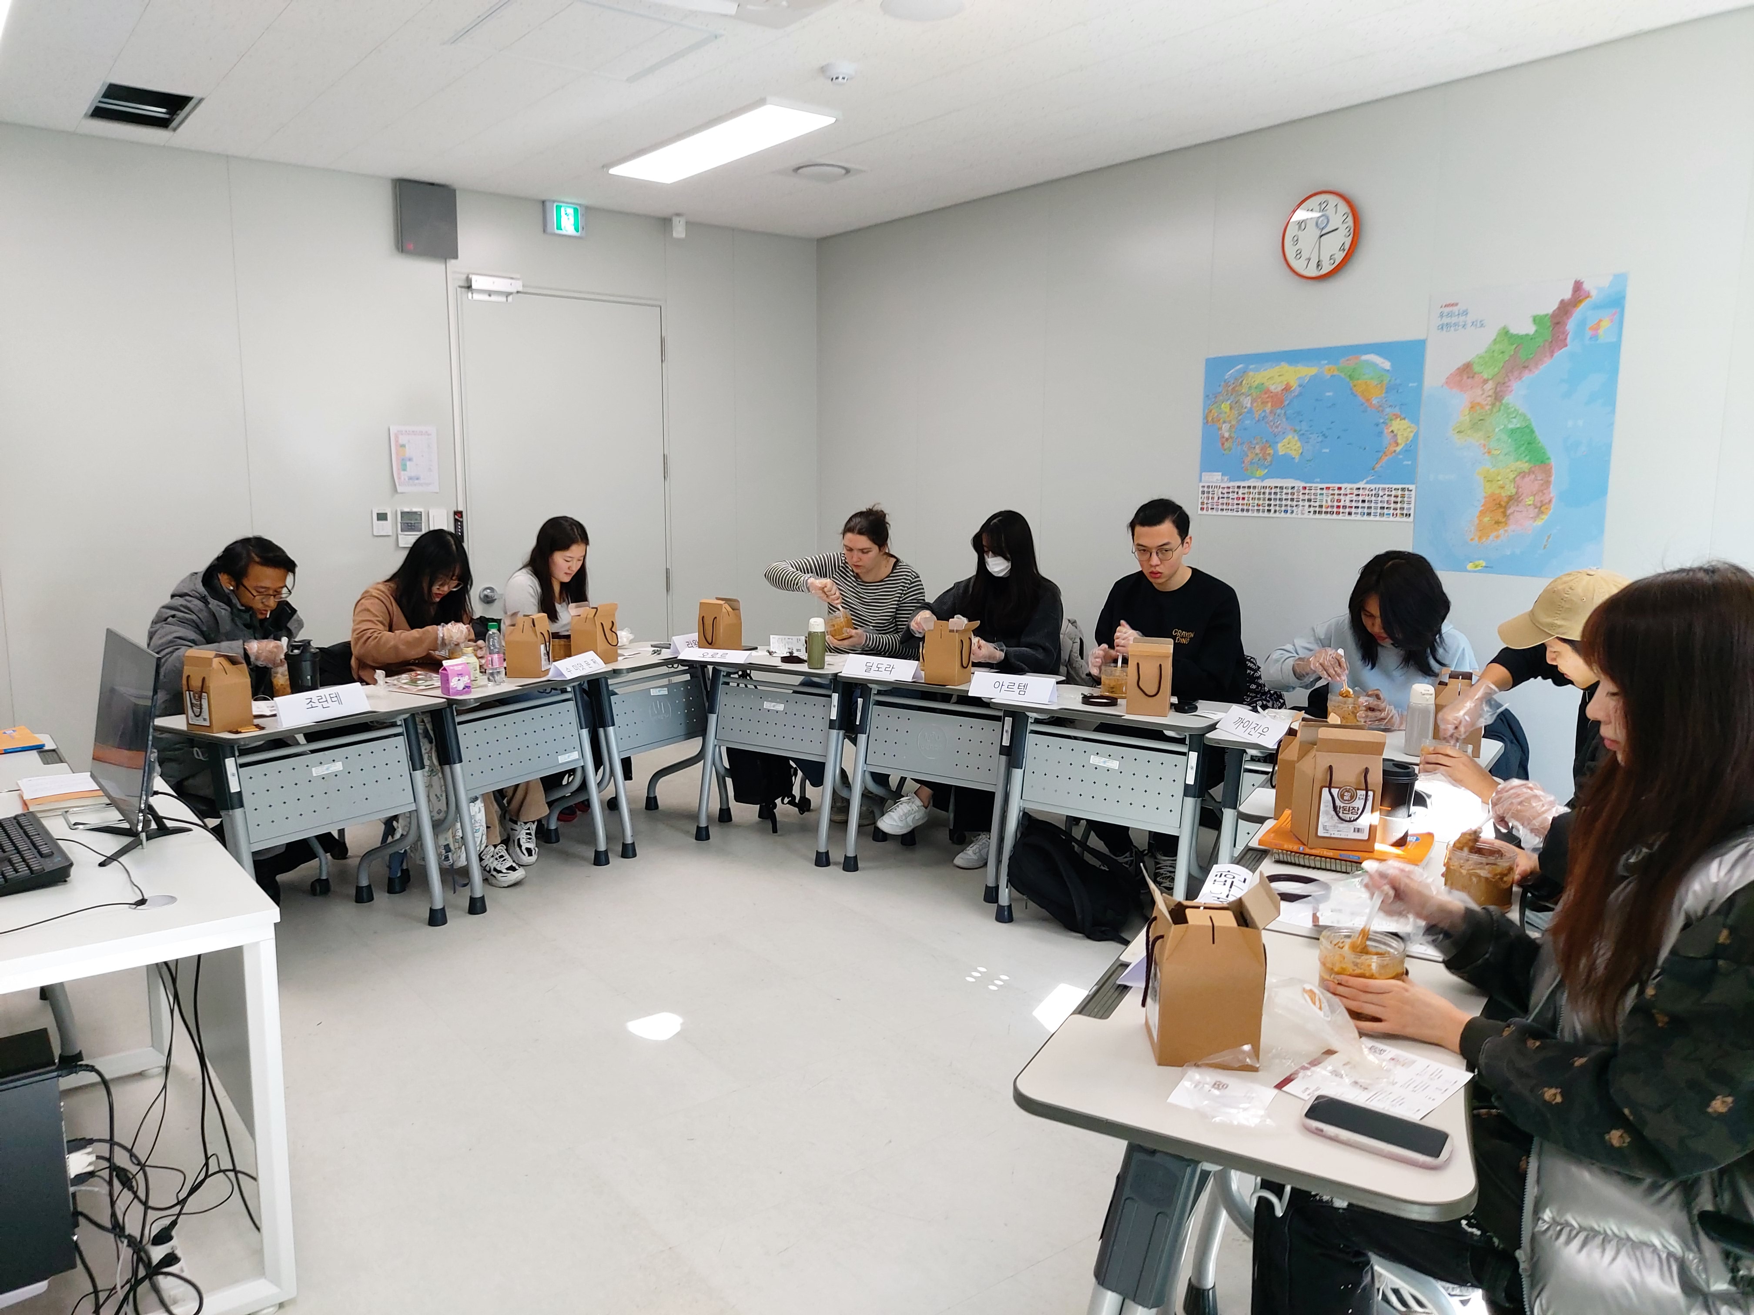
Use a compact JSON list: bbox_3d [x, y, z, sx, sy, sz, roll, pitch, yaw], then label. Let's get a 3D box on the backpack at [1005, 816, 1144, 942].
[{"bbox_3d":[0.649,0.711,4.168,0.210,0.270,0.430,-33,62,-30],"label":"backpack"}]

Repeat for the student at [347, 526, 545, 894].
[{"bbox_3d":[-1.604,0.146,4.715,0.820,1.220,0.470,5,9,32],"label":"student"}]

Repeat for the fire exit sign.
[{"bbox_3d":[-1.449,-2.027,5.879,0.185,0.135,0.040,-6,10,-37],"label":"fire exit sign"}]

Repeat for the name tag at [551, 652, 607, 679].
[{"bbox_3d":[-1.095,0.022,4.639,0.080,0.060,0.295,4,9,24],"label":"name tag"}]

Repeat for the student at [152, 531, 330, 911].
[{"bbox_3d":[-2.136,0.223,4.351,0.720,1.250,0.540,4,9,25],"label":"student"}]

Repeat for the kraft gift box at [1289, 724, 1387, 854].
[{"bbox_3d":[0.894,0.253,2.468,0.127,0.215,0.123,1,8,7],"label":"kraft gift box"}]

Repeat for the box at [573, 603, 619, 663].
[{"bbox_3d":[-1.077,-0.087,4.847,0.125,0.215,0.125,4,9,20],"label":"box"}]

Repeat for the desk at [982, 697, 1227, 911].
[{"bbox_3d":[0.801,0.510,4.159,0.735,0.734,0.505,6,10,35],"label":"desk"}]

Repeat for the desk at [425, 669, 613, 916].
[{"bbox_3d":[-1.399,0.423,4.564,0.500,0.710,0.735,5,9,32],"label":"desk"}]

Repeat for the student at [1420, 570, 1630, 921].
[{"bbox_3d":[1.549,0.425,2.757,0.780,1.230,0.520,4,9,27],"label":"student"}]

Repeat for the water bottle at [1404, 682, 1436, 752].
[{"bbox_3d":[1.456,0.166,3.385,0.070,0.186,0.070,4,9,23],"label":"water bottle"}]

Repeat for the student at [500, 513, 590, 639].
[{"bbox_3d":[-1.295,0.043,5.367,0.650,1.270,0.480,5,10,30],"label":"student"}]

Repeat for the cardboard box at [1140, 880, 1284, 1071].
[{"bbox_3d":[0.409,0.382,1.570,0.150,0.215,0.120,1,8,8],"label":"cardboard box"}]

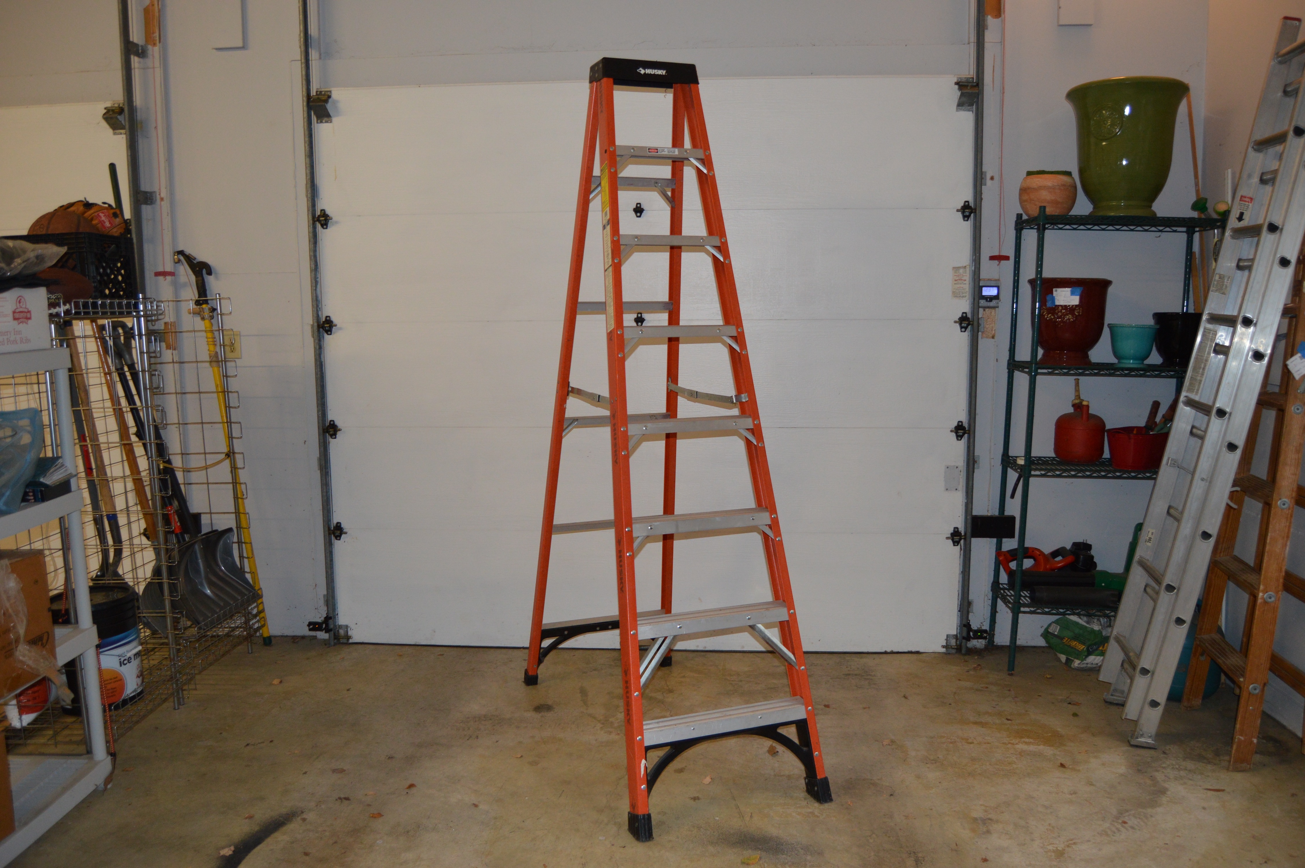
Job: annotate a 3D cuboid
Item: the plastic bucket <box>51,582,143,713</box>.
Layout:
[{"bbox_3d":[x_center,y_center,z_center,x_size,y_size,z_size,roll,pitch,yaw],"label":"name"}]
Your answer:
[{"bbox_3d":[-2.025,0.789,3.578,0.298,0.380,0.298,0,6,0],"label":"plastic bucket"}]

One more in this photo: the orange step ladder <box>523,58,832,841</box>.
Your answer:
[{"bbox_3d":[0.001,-0.090,3.363,0.650,2.326,1.340,-3,7,-21],"label":"orange step ladder"}]

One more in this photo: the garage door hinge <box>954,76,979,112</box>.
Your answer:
[{"bbox_3d":[1.282,-1.382,3.961,0.078,0.145,0.075,0,6,3],"label":"garage door hinge"}]

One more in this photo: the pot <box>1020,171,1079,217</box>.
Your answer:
[{"bbox_3d":[1.624,-0.973,4.013,0.232,0.190,0.232,2,6,3],"label":"pot"}]

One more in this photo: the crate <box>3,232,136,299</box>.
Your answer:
[{"bbox_3d":[-2.151,-0.583,3.607,0.330,0.280,0.330,0,6,2],"label":"crate"}]

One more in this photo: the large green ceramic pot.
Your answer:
[{"bbox_3d":[1.899,-1.118,3.935,0.445,0.512,0.445,1,6,0],"label":"large green ceramic pot"}]

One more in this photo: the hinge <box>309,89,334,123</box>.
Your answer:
[{"bbox_3d":[-1.401,-1.385,4.122,0.075,0.142,0.075,0,6,3],"label":"hinge"}]

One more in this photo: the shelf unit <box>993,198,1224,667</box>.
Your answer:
[{"bbox_3d":[1.884,0.038,4.106,0.765,1.900,0.370,2,6,3],"label":"shelf unit"}]

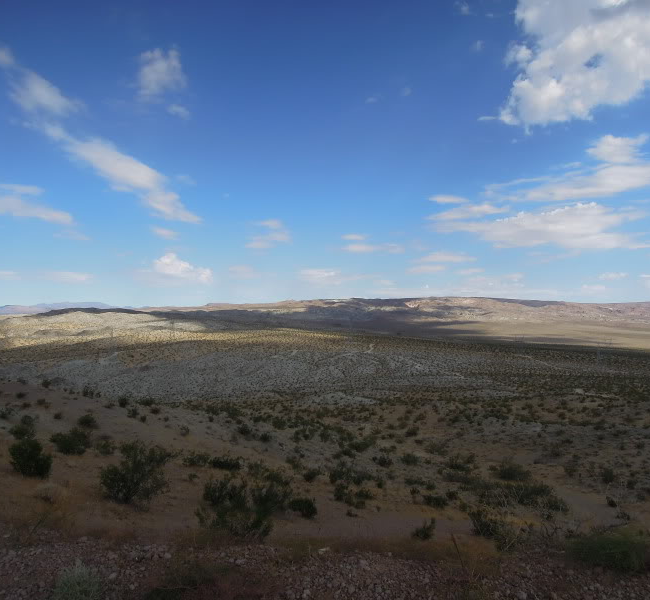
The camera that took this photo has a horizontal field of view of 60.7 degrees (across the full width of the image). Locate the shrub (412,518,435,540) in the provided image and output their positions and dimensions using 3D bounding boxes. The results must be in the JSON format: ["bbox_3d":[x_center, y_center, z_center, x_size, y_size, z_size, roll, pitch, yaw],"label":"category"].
[{"bbox_3d":[1.492,3.475,8.400,0.363,0.316,0.334,0,0,0],"label":"shrub"}]

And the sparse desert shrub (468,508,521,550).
[{"bbox_3d":[2.353,3.186,7.700,0.750,0.560,0.660,0,-1,0],"label":"sparse desert shrub"}]

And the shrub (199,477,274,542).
[{"bbox_3d":[-1.436,3.383,9.000,1.266,0.986,1.164,0,0,0],"label":"shrub"}]

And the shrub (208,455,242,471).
[{"bbox_3d":[-3.677,6.005,20.500,1.183,0.568,1.041,0,-1,0],"label":"shrub"}]

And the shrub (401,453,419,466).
[{"bbox_3d":[3.853,7.189,25.000,0.811,0.606,0.714,0,-1,0],"label":"shrub"}]

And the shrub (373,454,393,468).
[{"bbox_3d":[2.584,7.133,24.500,0.883,0.594,0.777,0,-1,0],"label":"shrub"}]

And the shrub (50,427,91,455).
[{"bbox_3d":[-8.488,4.686,18.500,1.401,0.887,1.289,0,0,0],"label":"shrub"}]

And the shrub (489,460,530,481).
[{"bbox_3d":[5.518,5.072,16.500,1.249,0.565,1.149,0,0,0],"label":"shrub"}]

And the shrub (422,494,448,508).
[{"bbox_3d":[2.472,4.468,12.300,0.577,0.298,0.507,0,-1,0],"label":"shrub"}]

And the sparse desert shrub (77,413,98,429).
[{"bbox_3d":[-10.276,5.214,24.000,0.865,0.658,0.796,0,0,0],"label":"sparse desert shrub"}]

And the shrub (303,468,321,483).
[{"bbox_3d":[-0.338,4.746,15.000,0.487,0.360,0.448,0,0,0],"label":"shrub"}]

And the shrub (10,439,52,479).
[{"bbox_3d":[-7.804,4.200,14.700,1.113,1.007,1.024,0,0,0],"label":"shrub"}]

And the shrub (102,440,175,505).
[{"bbox_3d":[-4.316,3.972,12.700,1.694,1.451,1.491,0,-1,0],"label":"shrub"}]

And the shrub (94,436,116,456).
[{"bbox_3d":[-9.739,6.471,24.500,0.972,0.848,0.855,0,-1,0],"label":"shrub"}]

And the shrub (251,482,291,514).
[{"bbox_3d":[-0.993,3.667,10.300,0.743,0.600,0.683,0,0,0],"label":"shrub"}]

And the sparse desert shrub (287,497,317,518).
[{"bbox_3d":[-0.438,4.040,10.800,0.584,0.411,0.514,0,-1,0],"label":"sparse desert shrub"}]

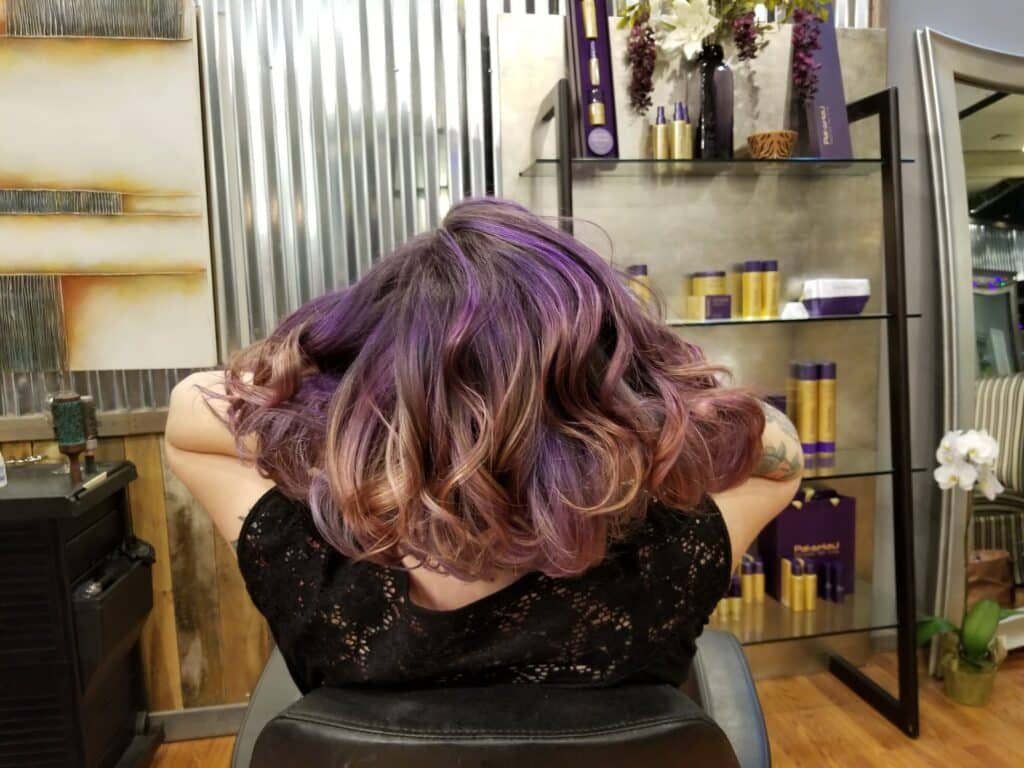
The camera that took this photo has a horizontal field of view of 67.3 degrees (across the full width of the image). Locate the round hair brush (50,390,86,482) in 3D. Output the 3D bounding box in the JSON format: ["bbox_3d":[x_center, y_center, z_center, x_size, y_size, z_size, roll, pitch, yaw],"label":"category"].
[{"bbox_3d":[-1.028,0.129,1.792,0.072,0.220,0.072,-3,7,-10],"label":"round hair brush"}]

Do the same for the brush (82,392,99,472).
[{"bbox_3d":[-1.055,0.126,1.919,0.047,0.198,0.047,-3,7,-10],"label":"brush"}]

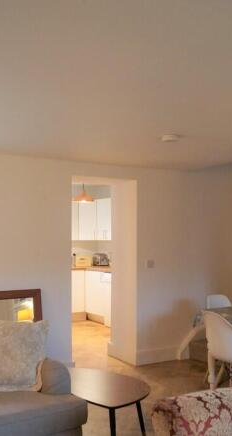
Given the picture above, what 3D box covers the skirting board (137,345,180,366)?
[{"bbox_3d":[0.506,1.605,5.711,0.630,0.165,0.025,1,-3,-32],"label":"skirting board"}]

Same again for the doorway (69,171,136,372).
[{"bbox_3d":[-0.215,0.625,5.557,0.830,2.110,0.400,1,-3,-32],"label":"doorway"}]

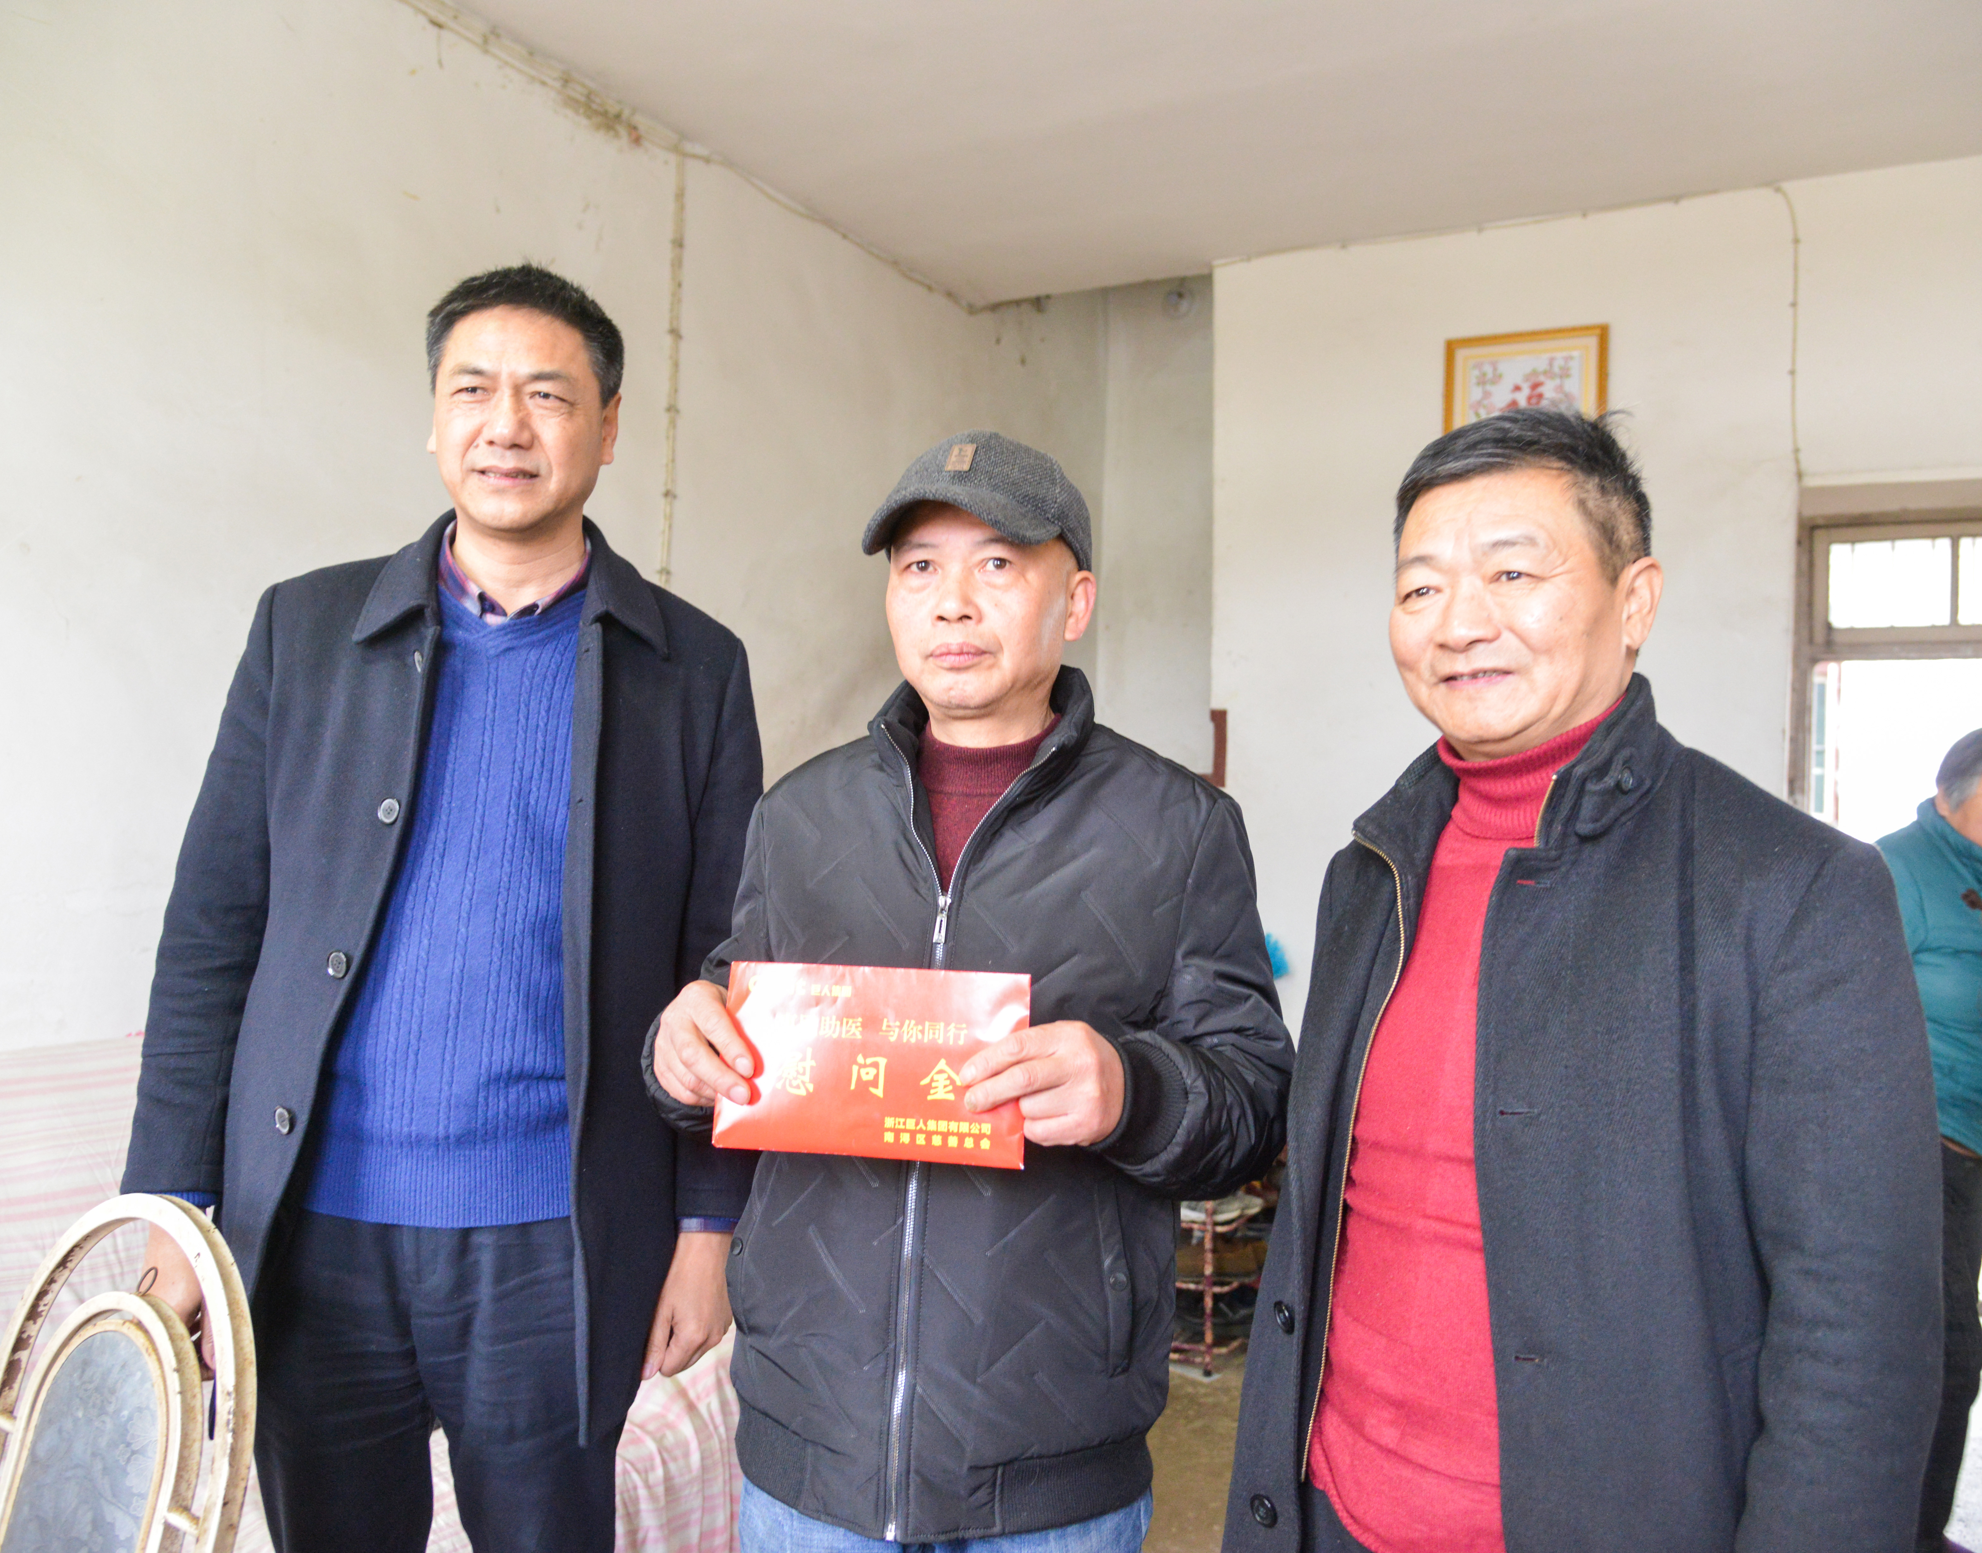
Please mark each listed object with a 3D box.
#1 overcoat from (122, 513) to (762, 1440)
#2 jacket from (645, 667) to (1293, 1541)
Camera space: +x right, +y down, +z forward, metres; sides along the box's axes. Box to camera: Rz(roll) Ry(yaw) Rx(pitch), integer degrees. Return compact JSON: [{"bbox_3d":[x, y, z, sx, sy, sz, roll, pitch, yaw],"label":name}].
[{"bbox_3d":[-0.516,0.179,1.434,0.570,0.850,0.360,2,-1,-6],"label":"overcoat"},{"bbox_3d":[-0.029,0.267,1.325,0.570,0.720,0.420,1,-1,15],"label":"jacket"}]

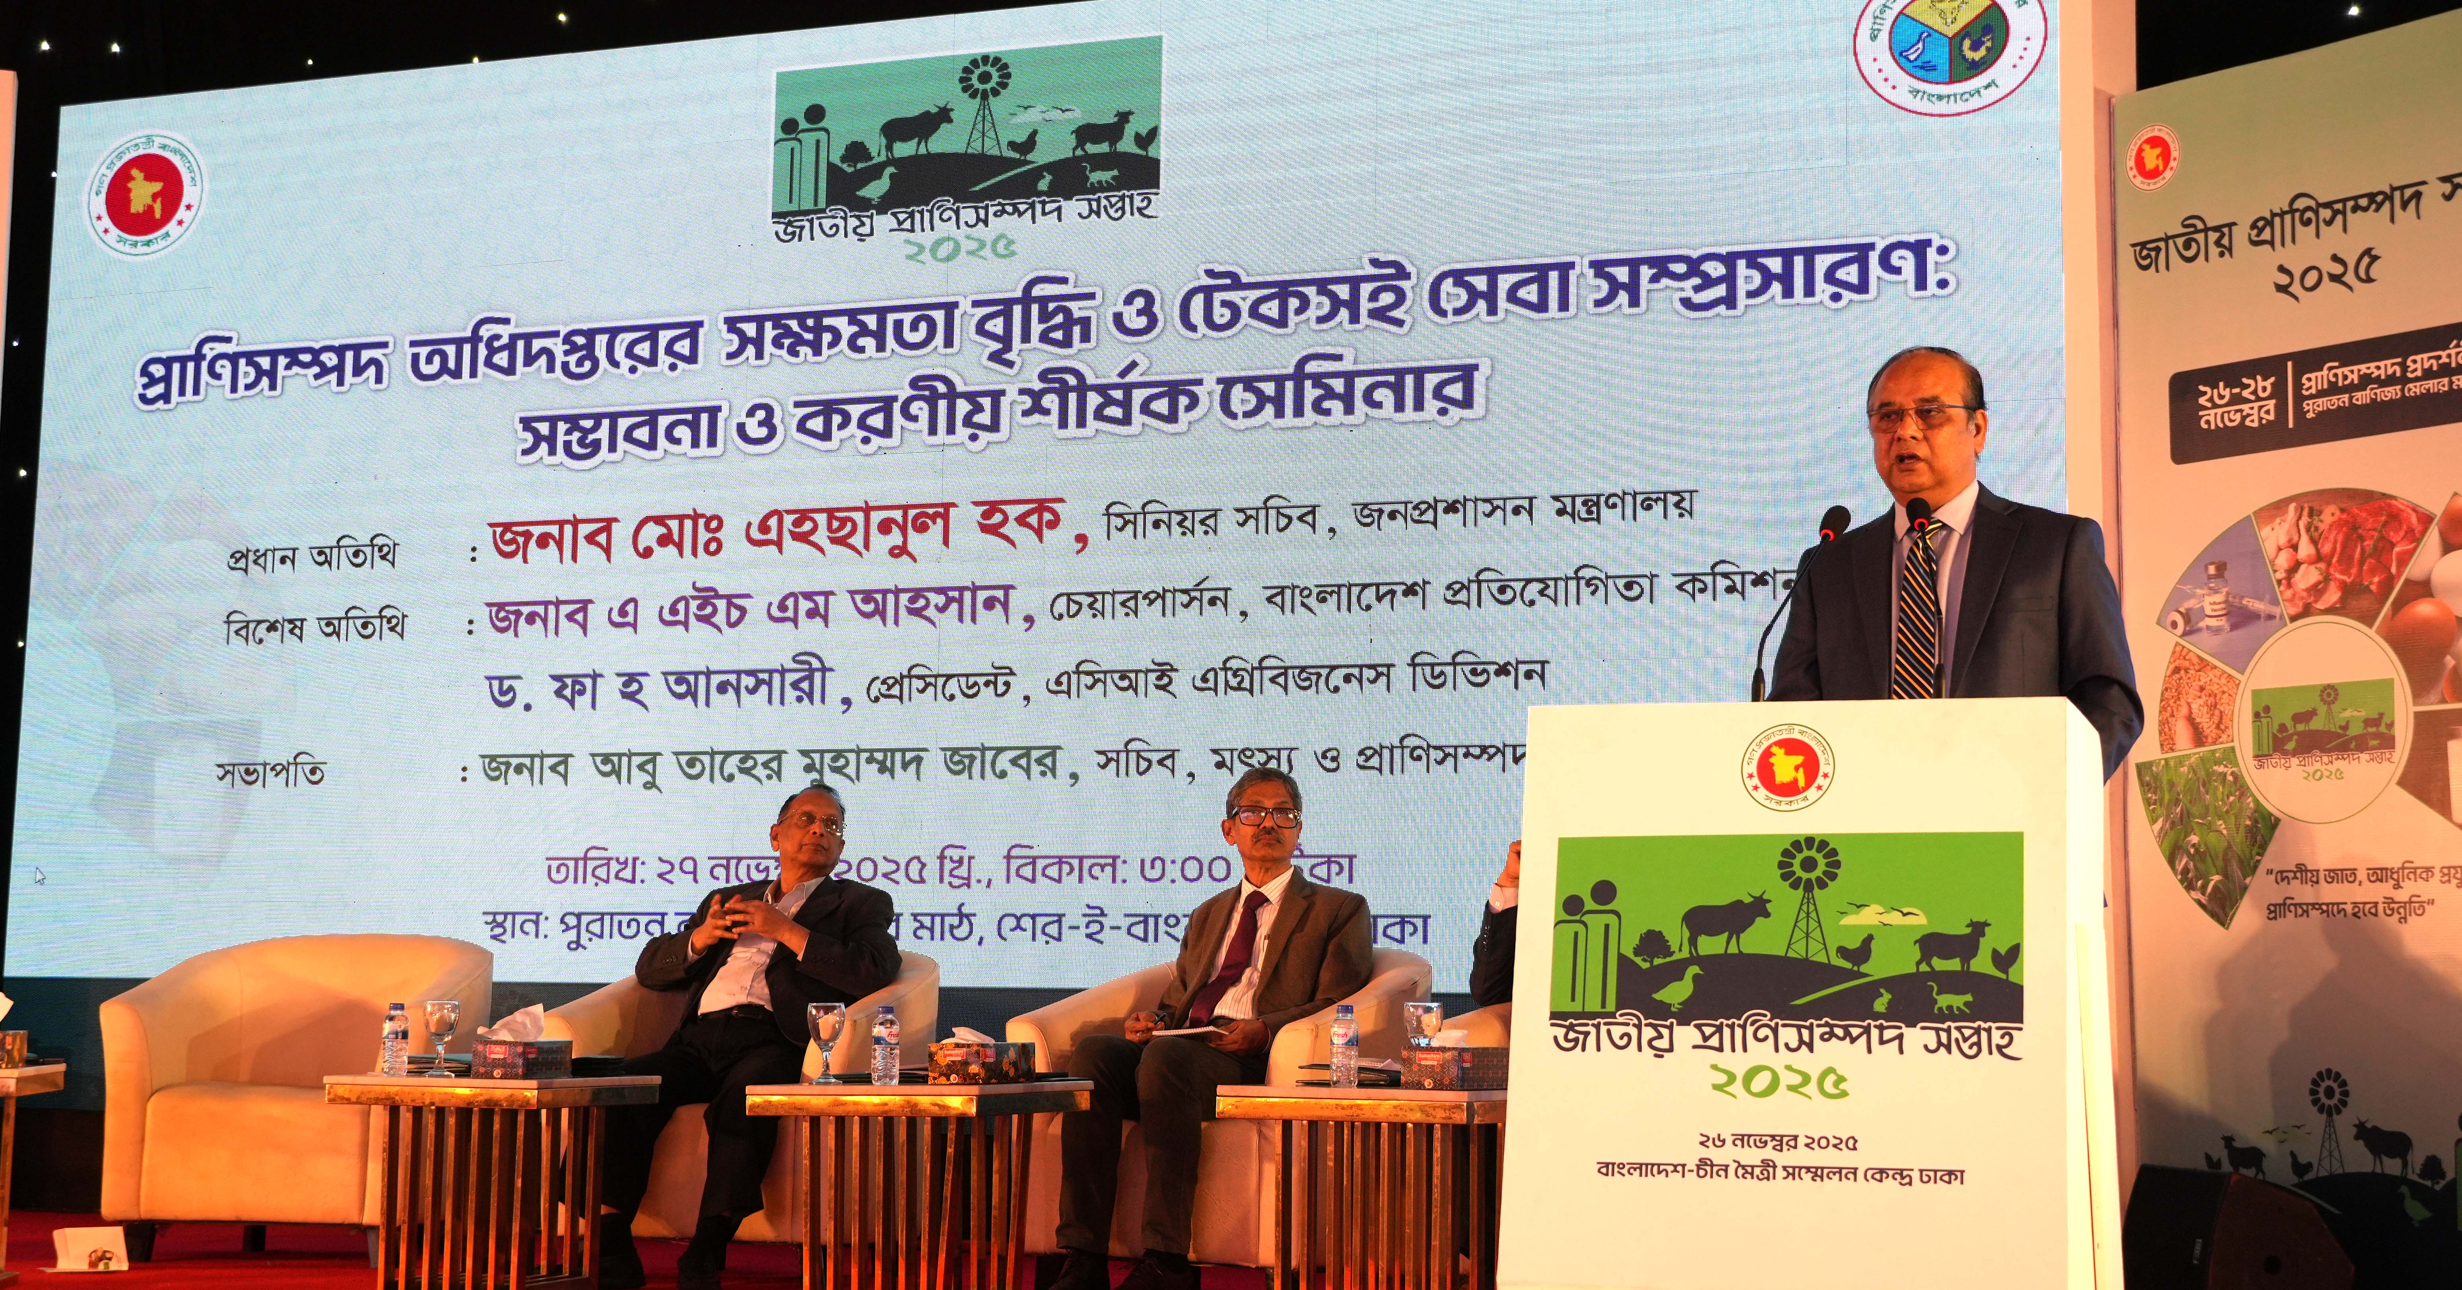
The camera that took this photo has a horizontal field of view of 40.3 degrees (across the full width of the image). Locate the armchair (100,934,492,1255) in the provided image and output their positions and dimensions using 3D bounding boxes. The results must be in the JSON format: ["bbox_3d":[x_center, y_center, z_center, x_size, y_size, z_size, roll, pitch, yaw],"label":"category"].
[{"bbox_3d":[-2.329,1.156,8.503,0.790,0.800,0.755,0,-7,8],"label":"armchair"}]

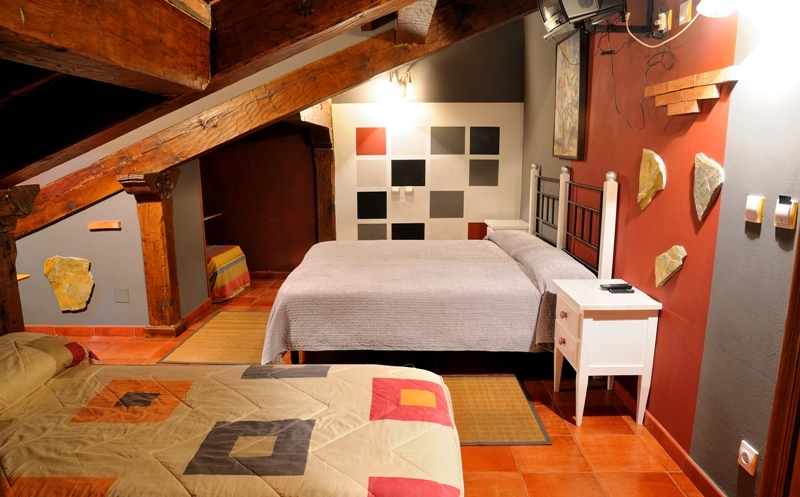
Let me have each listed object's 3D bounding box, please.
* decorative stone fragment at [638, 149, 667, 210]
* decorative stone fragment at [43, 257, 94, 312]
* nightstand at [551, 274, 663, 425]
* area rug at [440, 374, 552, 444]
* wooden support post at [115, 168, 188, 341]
[{"bbox_3d":[1.227,-0.324,2.567,0.033,0.298,0.256,0,11,1],"label":"decorative stone fragment"},{"bbox_3d":[-2.390,0.256,3.871,0.349,0.417,0.037,0,11,1],"label":"decorative stone fragment"},{"bbox_3d":[1.058,0.539,2.849,0.388,0.640,0.504,0,11,1],"label":"nightstand"},{"bbox_3d":[0.145,0.853,2.911,1.163,0.010,0.784,0,11,1],"label":"area rug"},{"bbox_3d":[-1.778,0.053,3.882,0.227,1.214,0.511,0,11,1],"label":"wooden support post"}]

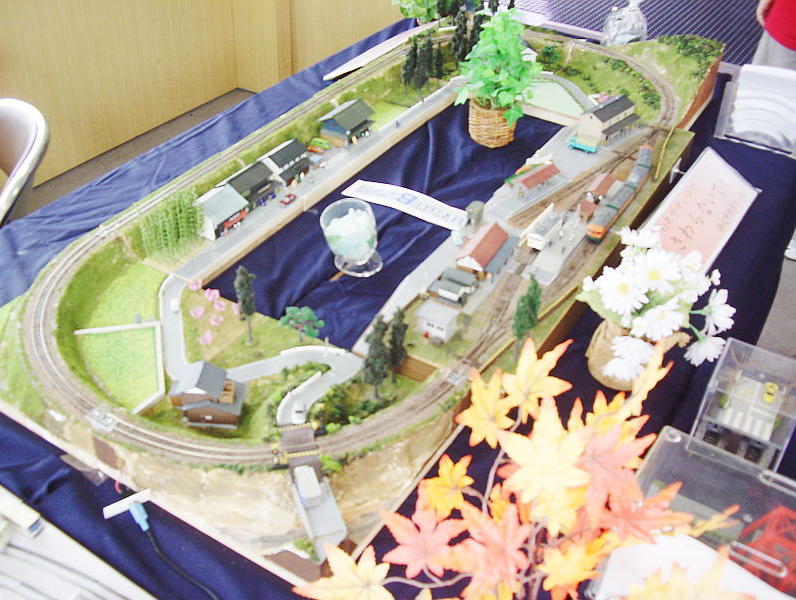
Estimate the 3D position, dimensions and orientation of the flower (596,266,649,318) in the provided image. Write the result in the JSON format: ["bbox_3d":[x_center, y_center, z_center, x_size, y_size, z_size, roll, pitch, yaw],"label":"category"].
[{"bbox_3d":[0.211,-0.008,0.827,0.047,0.047,0.018,9,1,12],"label":"flower"}]

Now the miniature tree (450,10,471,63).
[{"bbox_3d":[0.115,-0.473,1.586,0.028,0.108,0.028,2,38,-1],"label":"miniature tree"}]

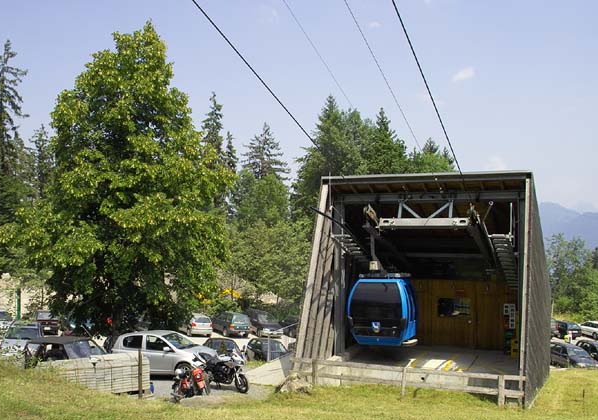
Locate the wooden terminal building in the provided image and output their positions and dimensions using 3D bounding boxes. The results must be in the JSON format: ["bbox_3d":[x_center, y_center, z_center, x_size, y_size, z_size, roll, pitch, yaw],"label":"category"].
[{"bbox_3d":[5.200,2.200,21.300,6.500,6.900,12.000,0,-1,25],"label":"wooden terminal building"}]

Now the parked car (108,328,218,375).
[{"bbox_3d":[-4.777,4.944,20.768,3.620,1.500,1.660,0,-2,6],"label":"parked car"}]

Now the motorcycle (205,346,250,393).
[{"bbox_3d":[-2.280,4.500,17.600,2.080,1.200,0.750,-1,-1,37],"label":"motorcycle"}]

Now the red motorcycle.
[{"bbox_3d":[-2.849,4.324,15.575,0.800,1.150,1.950,2,-3,-35],"label":"red motorcycle"}]

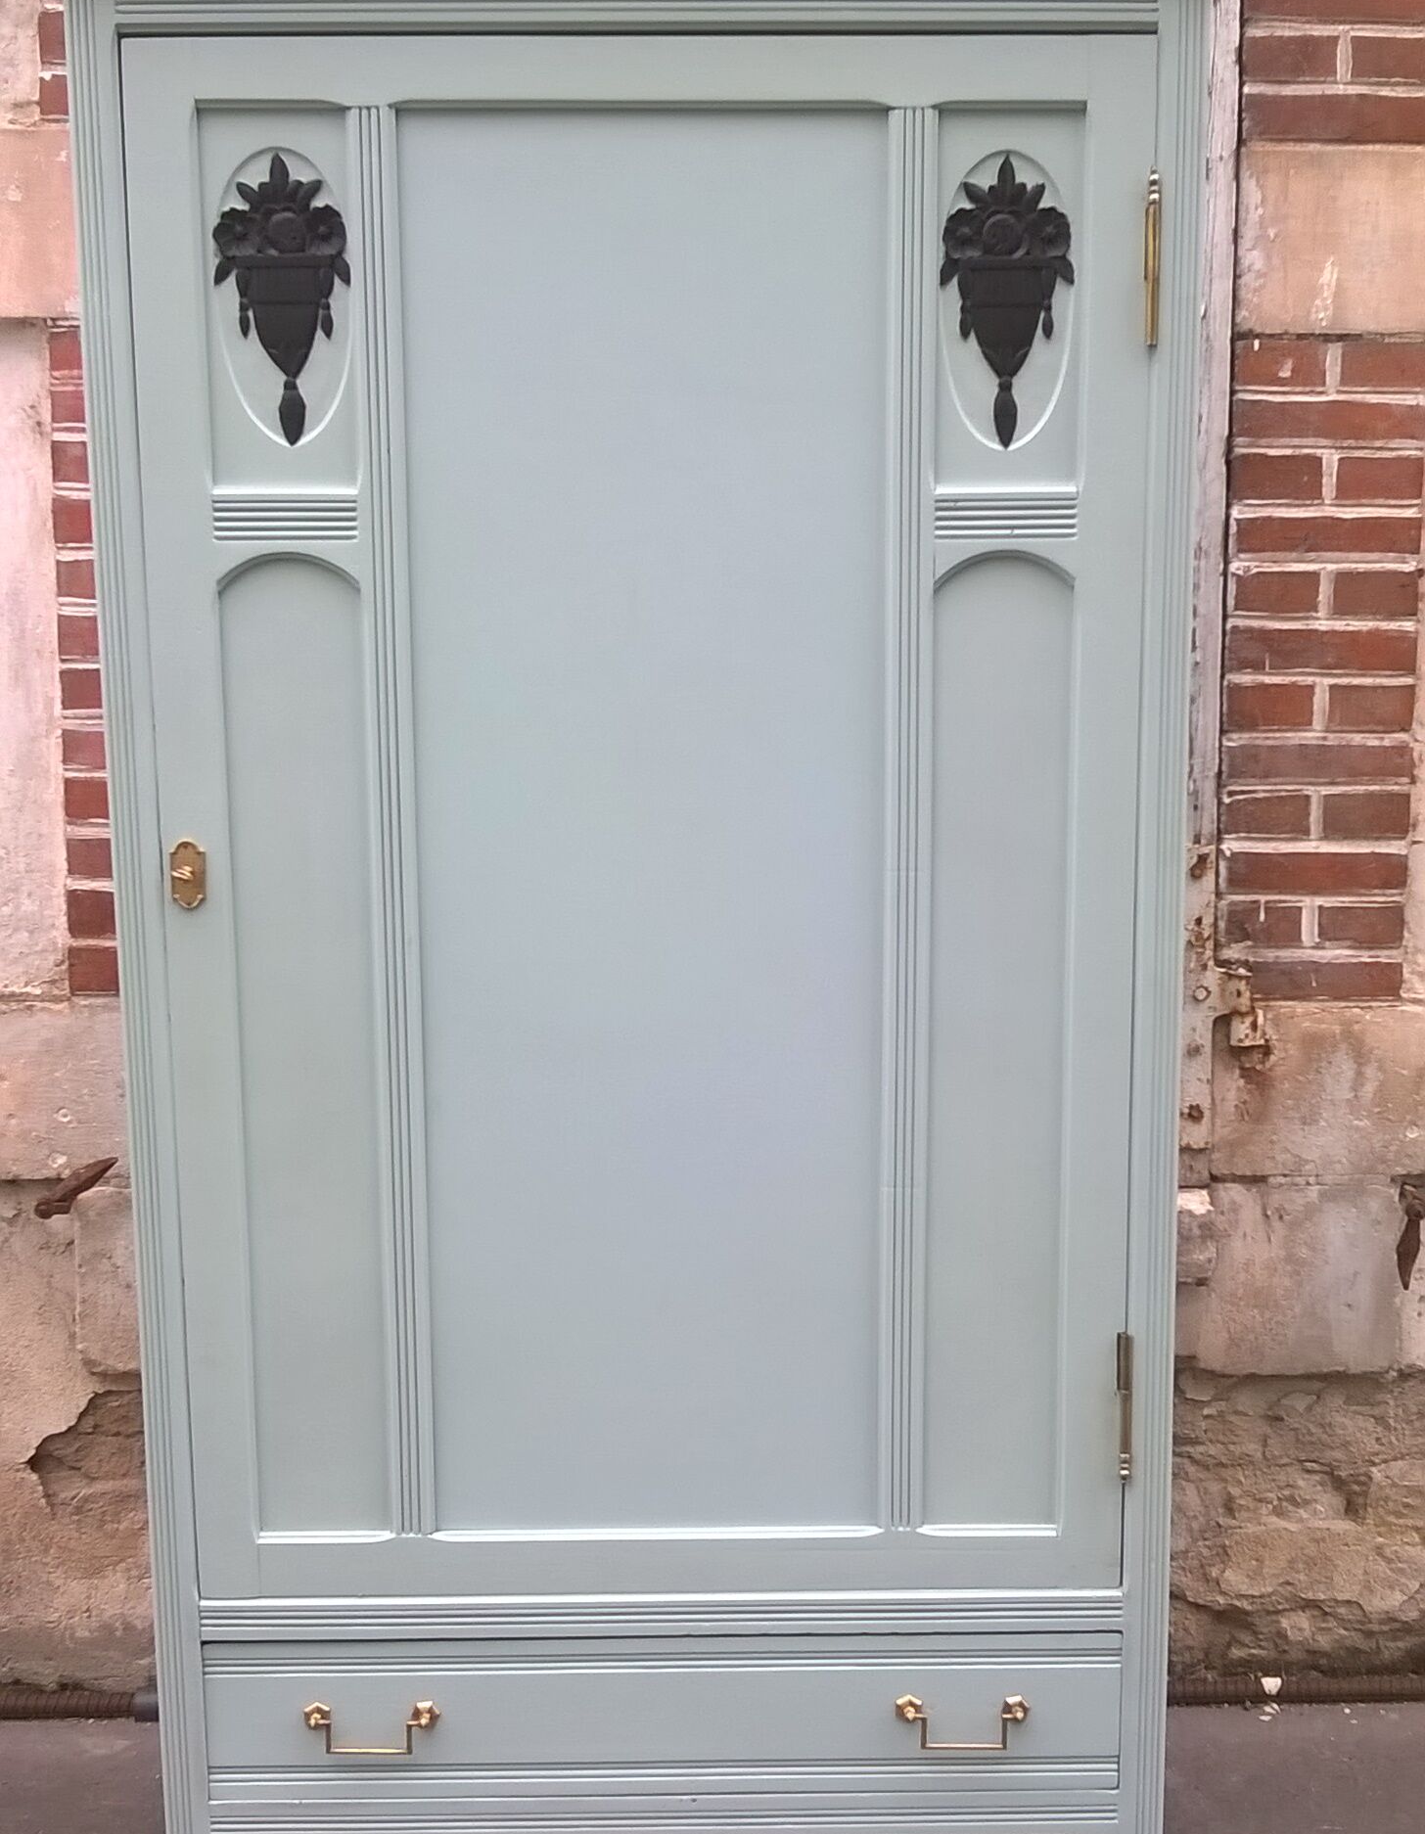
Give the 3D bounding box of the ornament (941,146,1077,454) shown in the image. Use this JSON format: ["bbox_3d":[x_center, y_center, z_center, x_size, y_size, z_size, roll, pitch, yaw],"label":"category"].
[{"bbox_3d":[0.265,-0.552,1.998,0.120,0.256,0.020,-1,10,0],"label":"ornament"}]

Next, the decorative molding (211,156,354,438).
[{"bbox_3d":[-0.386,-0.554,2.000,0.123,0.255,0.020,-1,10,0],"label":"decorative molding"}]

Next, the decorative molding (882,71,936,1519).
[{"bbox_3d":[0.181,-0.056,2.082,0.041,1.338,0.020,-1,10,0],"label":"decorative molding"}]

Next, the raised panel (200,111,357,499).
[{"bbox_3d":[-0.391,-0.552,2.003,0.133,0.338,0.020,-1,10,0],"label":"raised panel"}]

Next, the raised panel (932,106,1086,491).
[{"bbox_3d":[0.268,-0.552,2.001,0.131,0.339,0.020,-1,10,0],"label":"raised panel"}]

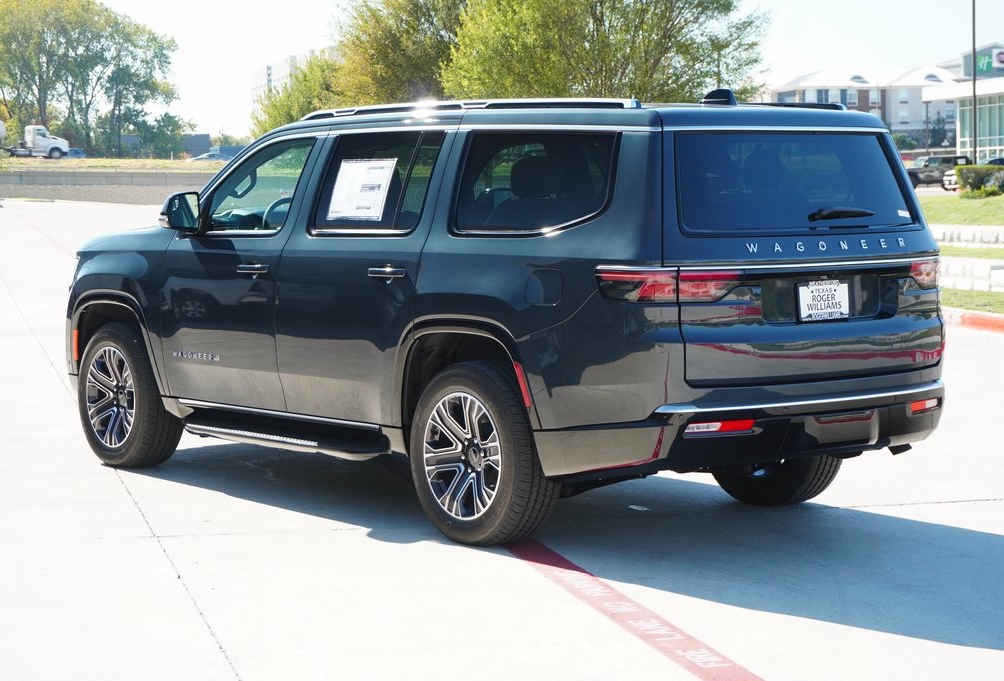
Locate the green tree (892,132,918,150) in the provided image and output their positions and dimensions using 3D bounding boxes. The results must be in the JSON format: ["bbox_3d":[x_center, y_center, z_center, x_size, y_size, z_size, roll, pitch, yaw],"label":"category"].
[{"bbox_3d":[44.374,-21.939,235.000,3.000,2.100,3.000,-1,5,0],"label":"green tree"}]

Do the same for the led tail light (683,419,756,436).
[{"bbox_3d":[0.864,0.341,8.408,0.321,0.056,0.044,-2,5,-25],"label":"led tail light"}]

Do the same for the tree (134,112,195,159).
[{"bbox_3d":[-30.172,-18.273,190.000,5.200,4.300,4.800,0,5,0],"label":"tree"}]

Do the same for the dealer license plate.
[{"bbox_3d":[1.339,-0.166,8.851,0.310,0.165,0.025,-4,2,-39],"label":"dealer license plate"}]

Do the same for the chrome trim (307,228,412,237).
[{"bbox_3d":[-0.651,-0.492,9.755,0.030,0.040,0.809,-4,6,-39],"label":"chrome trim"}]

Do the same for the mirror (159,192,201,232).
[{"bbox_3d":[-1.621,-0.640,10.684,0.230,0.195,0.155,-4,6,-39],"label":"mirror"}]

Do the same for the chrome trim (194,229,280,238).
[{"bbox_3d":[-1.321,-0.531,10.583,0.030,0.040,0.803,-4,6,-39],"label":"chrome trim"}]

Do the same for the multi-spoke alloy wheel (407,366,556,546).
[{"bbox_3d":[-0.072,0.479,9.300,0.285,0.810,0.810,-4,6,-39],"label":"multi-spoke alloy wheel"}]

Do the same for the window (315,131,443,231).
[{"bbox_3d":[-0.577,-0.726,9.798,0.050,0.474,0.831,18,-8,-38],"label":"window"}]

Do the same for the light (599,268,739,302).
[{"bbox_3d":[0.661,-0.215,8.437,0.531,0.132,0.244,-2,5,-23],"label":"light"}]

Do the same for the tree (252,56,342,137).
[{"bbox_3d":[-11.992,-13.429,125.000,6.000,7.000,6.000,-1,5,0],"label":"tree"}]

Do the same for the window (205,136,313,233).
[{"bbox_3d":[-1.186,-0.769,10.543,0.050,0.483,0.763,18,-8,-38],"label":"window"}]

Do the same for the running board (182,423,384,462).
[{"bbox_3d":[-1.048,0.468,10.226,0.170,0.090,1.740,-4,6,-39],"label":"running board"}]

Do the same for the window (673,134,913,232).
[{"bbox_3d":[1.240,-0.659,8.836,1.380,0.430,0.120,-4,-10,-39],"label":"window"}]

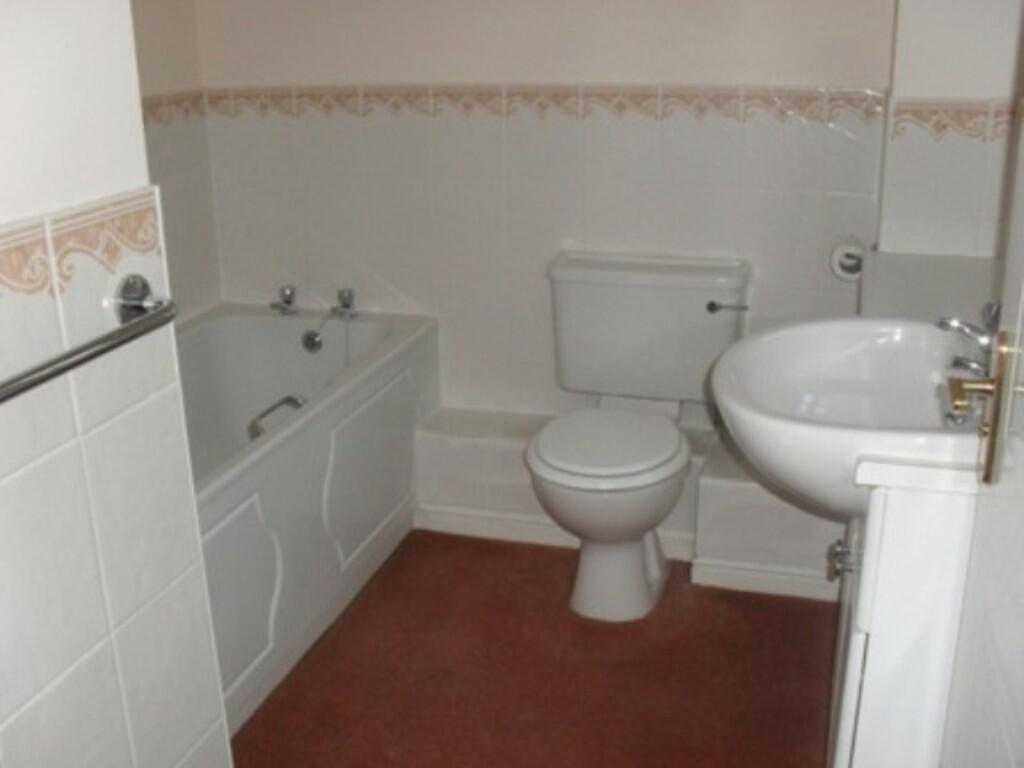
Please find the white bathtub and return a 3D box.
[{"bbox_3d":[-0.774,0.299,2.332,0.703,0.536,1.695,5,19,16],"label":"white bathtub"}]

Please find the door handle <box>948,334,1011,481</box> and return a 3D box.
[{"bbox_3d":[0.416,0.031,0.930,0.054,0.155,0.105,5,19,16],"label":"door handle"}]

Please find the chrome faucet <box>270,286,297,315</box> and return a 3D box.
[{"bbox_3d":[-0.654,-0.231,2.957,0.055,0.085,0.110,5,19,16],"label":"chrome faucet"}]

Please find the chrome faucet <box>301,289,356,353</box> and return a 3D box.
[{"bbox_3d":[-0.532,-0.173,2.936,0.155,0.170,0.120,5,19,16],"label":"chrome faucet"}]

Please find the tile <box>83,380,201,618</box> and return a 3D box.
[{"bbox_3d":[-0.451,0.149,1.264,0.008,0.253,0.197,5,19,16],"label":"tile"}]

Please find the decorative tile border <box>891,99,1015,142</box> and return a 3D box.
[{"bbox_3d":[0.900,-0.533,2.109,0.260,0.089,0.010,5,19,16],"label":"decorative tile border"}]

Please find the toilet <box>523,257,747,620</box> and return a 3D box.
[{"bbox_3d":[0.282,0.131,2.457,0.477,0.760,0.690,5,19,16],"label":"toilet"}]

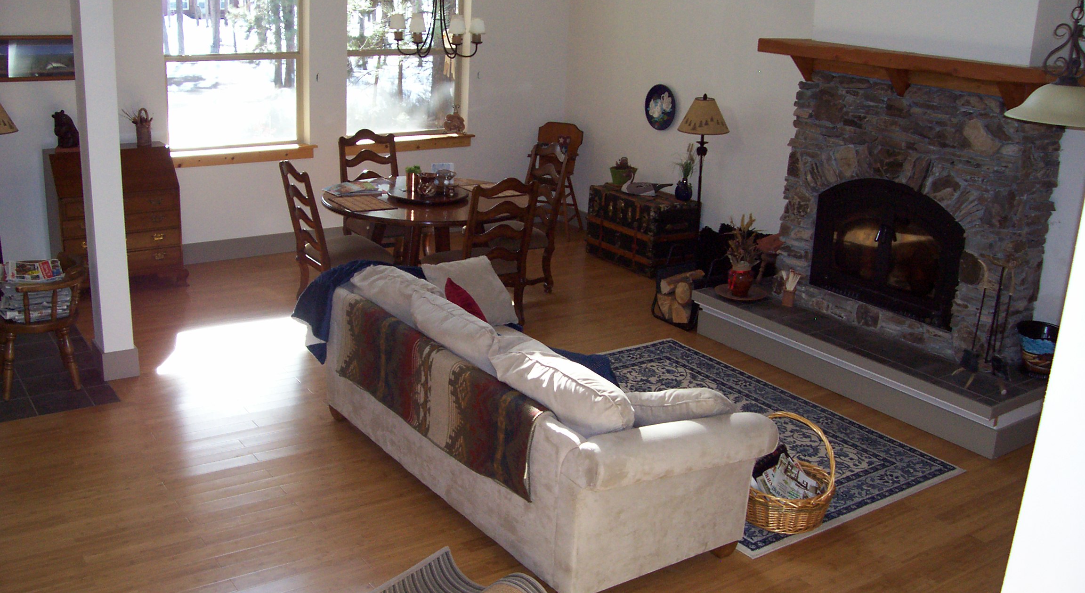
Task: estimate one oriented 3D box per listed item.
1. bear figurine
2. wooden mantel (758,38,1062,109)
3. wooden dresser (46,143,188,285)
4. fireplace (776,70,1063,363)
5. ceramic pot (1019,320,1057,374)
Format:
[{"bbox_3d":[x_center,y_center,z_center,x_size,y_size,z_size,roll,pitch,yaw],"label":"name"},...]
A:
[{"bbox_3d":[-3.465,-1.219,7.745,0.159,0.278,0.208,14,20,34],"label":"bear figurine"},{"bbox_3d":[2.174,-1.332,6.390,0.427,0.268,2.006,-9,21,-34],"label":"wooden mantel"},{"bbox_3d":[-3.216,-0.586,8.029,0.884,1.040,0.477,-9,21,-34],"label":"wooden dresser"},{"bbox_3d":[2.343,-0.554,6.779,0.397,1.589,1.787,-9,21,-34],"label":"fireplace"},{"bbox_3d":[2.856,0.307,6.101,0.320,0.270,0.320,3,18,-1],"label":"ceramic pot"}]

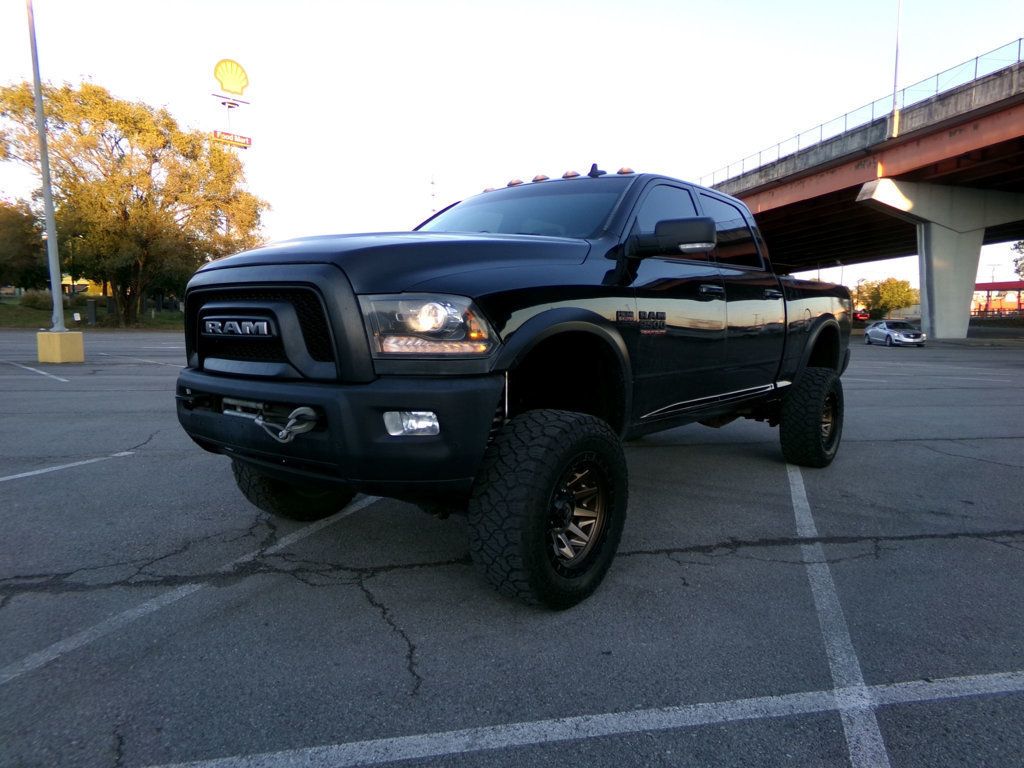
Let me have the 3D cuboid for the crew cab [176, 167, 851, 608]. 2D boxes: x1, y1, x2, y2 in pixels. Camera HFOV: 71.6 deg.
[{"bbox_3d":[0.728,-0.297,5.315,2.270,2.180,5.980,5,7,39],"label":"crew cab"}]

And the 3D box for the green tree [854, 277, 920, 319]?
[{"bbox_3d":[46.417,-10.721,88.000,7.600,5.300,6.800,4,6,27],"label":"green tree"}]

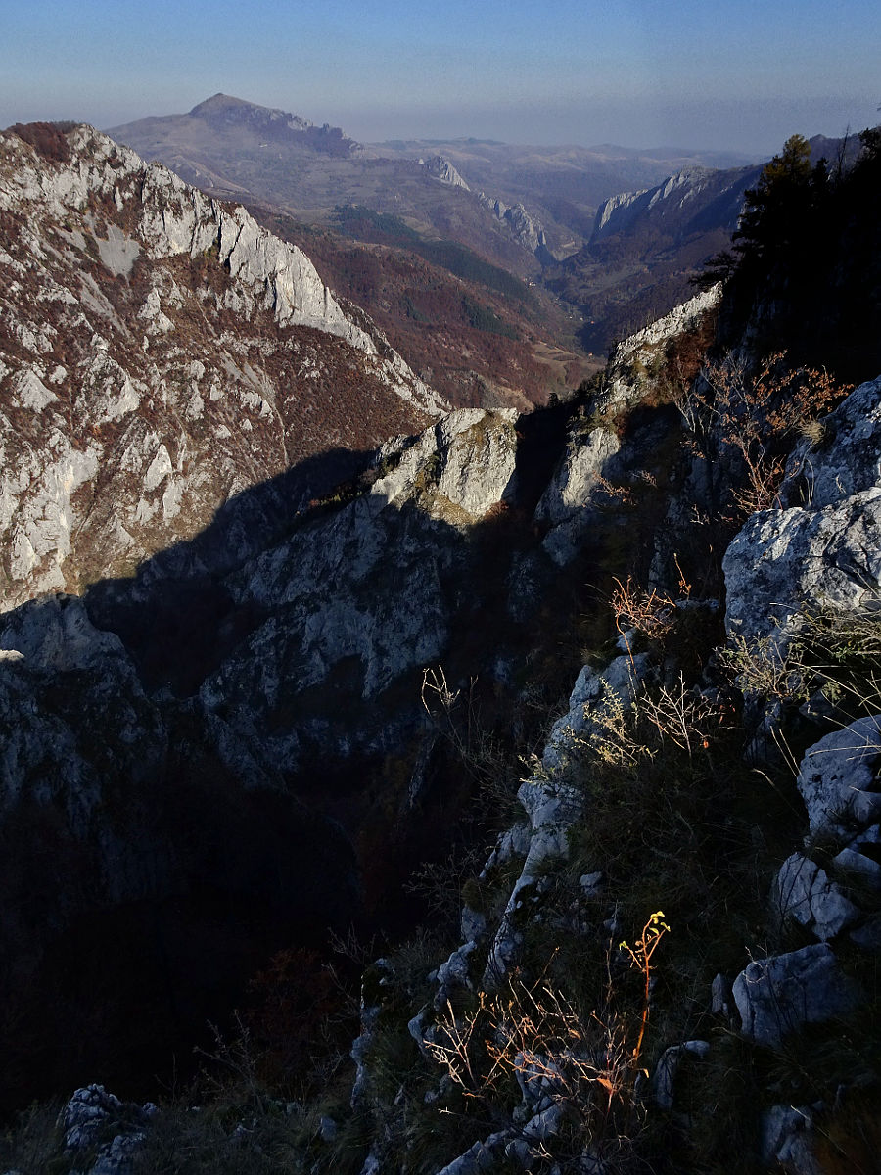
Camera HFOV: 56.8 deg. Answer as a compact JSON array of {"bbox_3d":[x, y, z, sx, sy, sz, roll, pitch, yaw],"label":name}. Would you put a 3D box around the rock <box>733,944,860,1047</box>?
[{"bbox_3d":[1.016,1.170,2.350,0.330,0.220,0.220,-7,30,-13],"label":"rock"}]

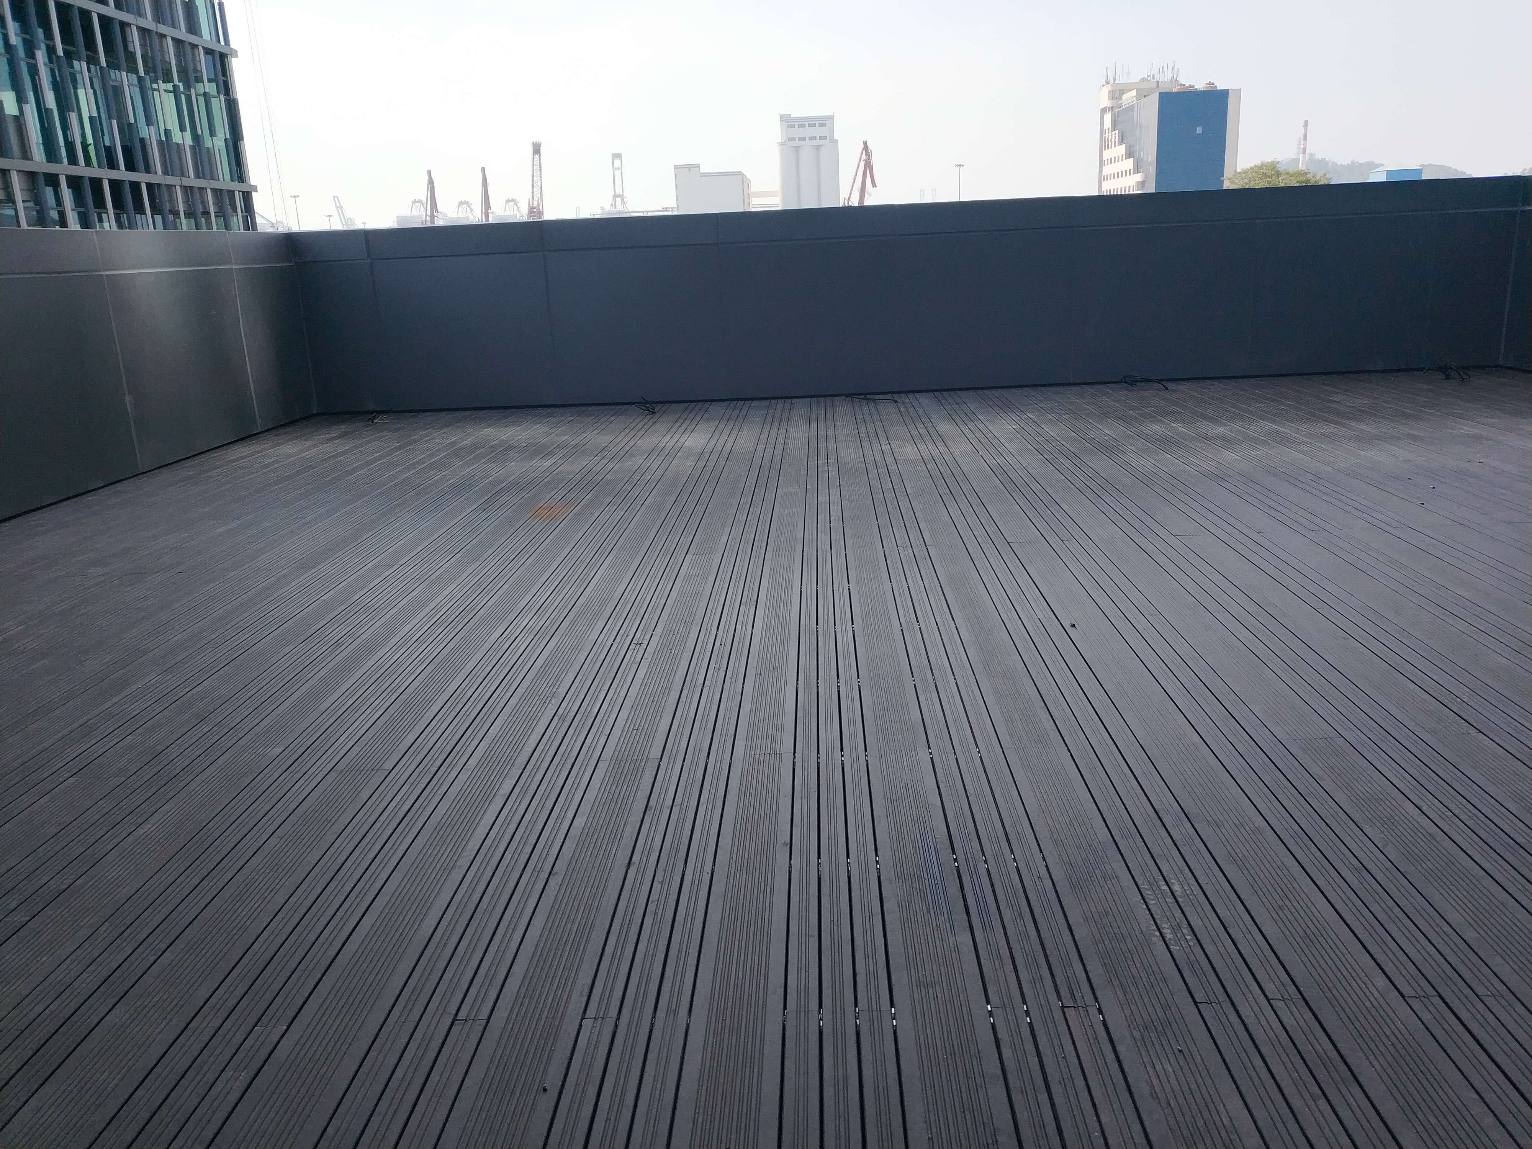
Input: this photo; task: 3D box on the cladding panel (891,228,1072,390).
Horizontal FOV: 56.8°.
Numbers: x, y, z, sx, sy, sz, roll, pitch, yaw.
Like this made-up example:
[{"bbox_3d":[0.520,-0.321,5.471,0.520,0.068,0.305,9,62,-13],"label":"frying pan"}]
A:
[{"bbox_3d":[1.744,-2.114,11.330,1.382,1.193,0.040,-2,13,2],"label":"cladding panel"}]

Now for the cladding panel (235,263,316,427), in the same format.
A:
[{"bbox_3d":[-3.775,-1.784,11.000,0.040,1.193,1.130,-2,13,2],"label":"cladding panel"}]

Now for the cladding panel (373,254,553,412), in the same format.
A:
[{"bbox_3d":[-2.432,-1.964,11.512,1.398,1.193,0.040,-2,13,2],"label":"cladding panel"}]

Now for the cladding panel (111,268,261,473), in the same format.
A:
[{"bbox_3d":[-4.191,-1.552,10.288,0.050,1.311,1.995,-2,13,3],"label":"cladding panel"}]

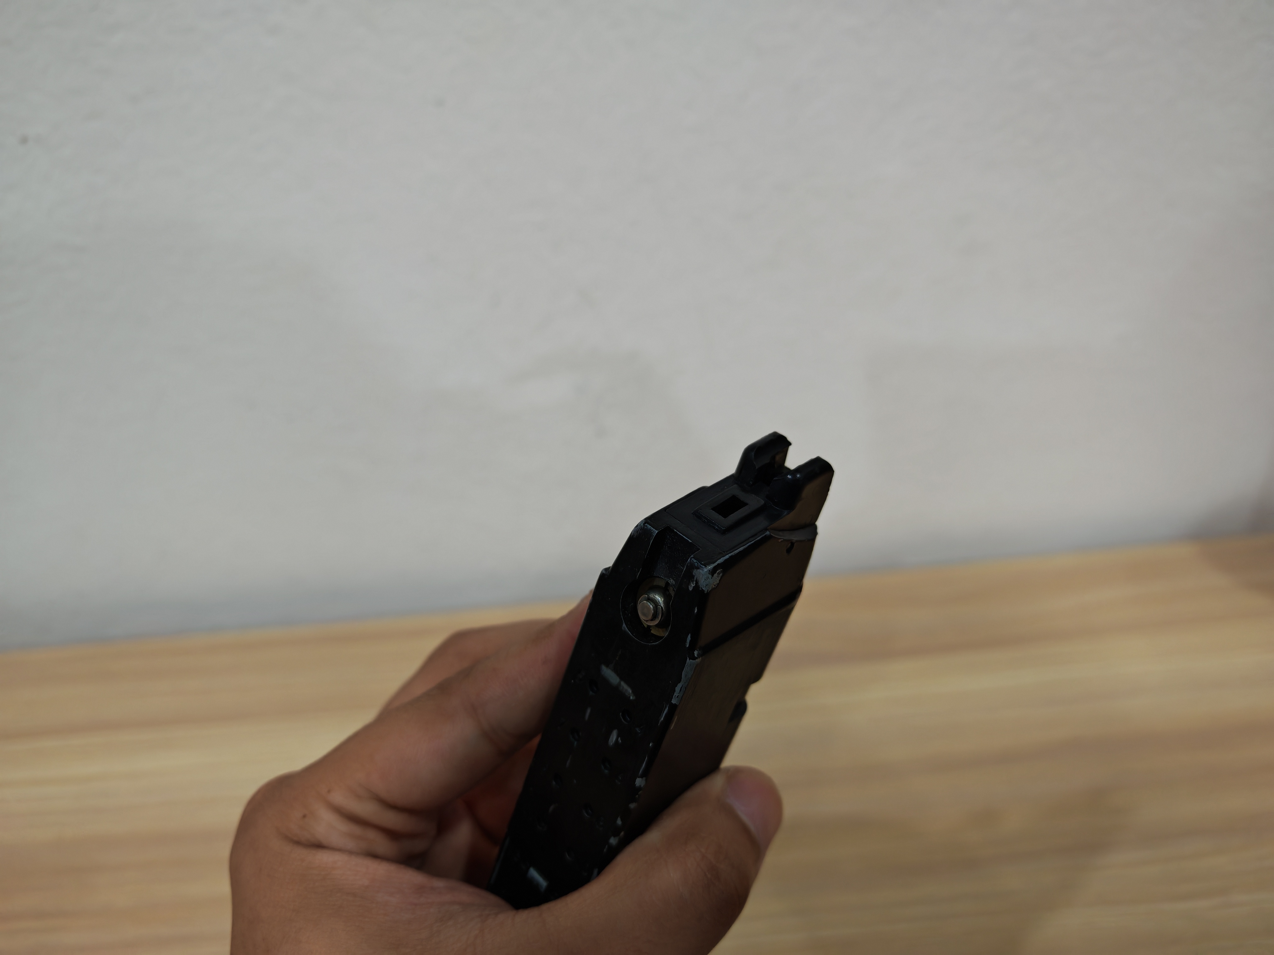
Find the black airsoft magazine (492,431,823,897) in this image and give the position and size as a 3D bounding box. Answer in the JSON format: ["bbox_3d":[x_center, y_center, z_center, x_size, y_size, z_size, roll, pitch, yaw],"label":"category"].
[{"bbox_3d":[0.003,0.047,0.173,0.025,0.119,0.038,36,29,32],"label":"black airsoft magazine"}]

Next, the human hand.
[{"bbox_3d":[-0.030,0.086,0.195,0.115,0.135,0.085,7,-3,-15],"label":"human hand"}]

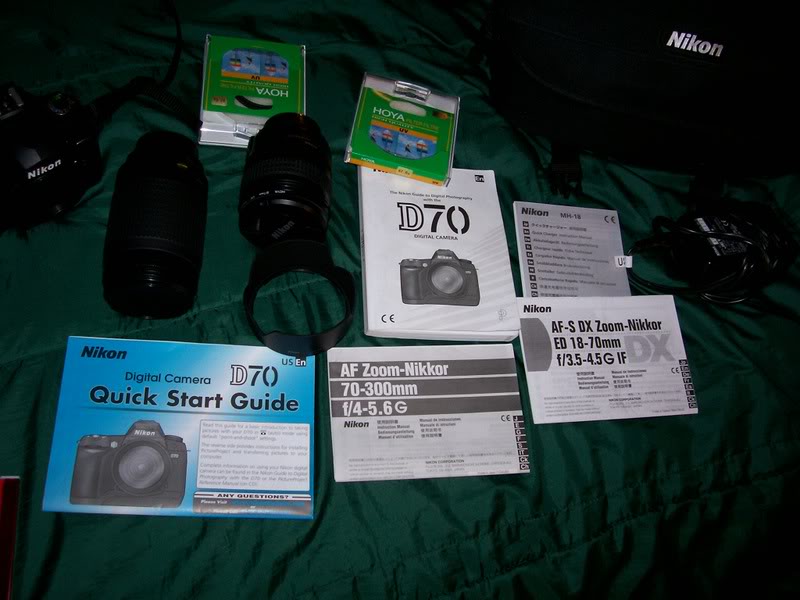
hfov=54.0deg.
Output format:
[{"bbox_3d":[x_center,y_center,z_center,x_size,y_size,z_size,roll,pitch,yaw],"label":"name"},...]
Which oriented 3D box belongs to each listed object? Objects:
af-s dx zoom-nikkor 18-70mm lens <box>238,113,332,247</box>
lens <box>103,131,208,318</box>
[{"bbox_3d":[-0.092,-0.096,0.644,0.073,0.073,0.098,2,60,-4],"label":"af-s dx zoom-nikkor 18-70mm lens"},{"bbox_3d":[-0.195,-0.061,0.635,0.074,0.074,0.143,1,60,-5],"label":"lens"}]

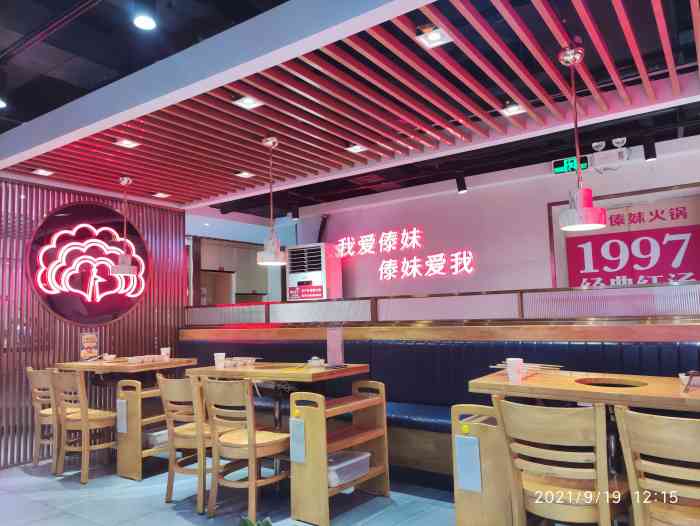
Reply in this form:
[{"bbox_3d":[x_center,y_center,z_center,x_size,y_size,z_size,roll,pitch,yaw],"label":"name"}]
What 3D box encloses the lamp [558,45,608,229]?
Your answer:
[{"bbox_3d":[1.074,-0.585,2.489,0.210,0.865,0.210,-5,-7,35],"label":"lamp"}]

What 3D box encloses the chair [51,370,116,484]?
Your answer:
[{"bbox_3d":[-1.891,1.167,3.908,0.410,0.764,0.480,-5,-7,35],"label":"chair"}]

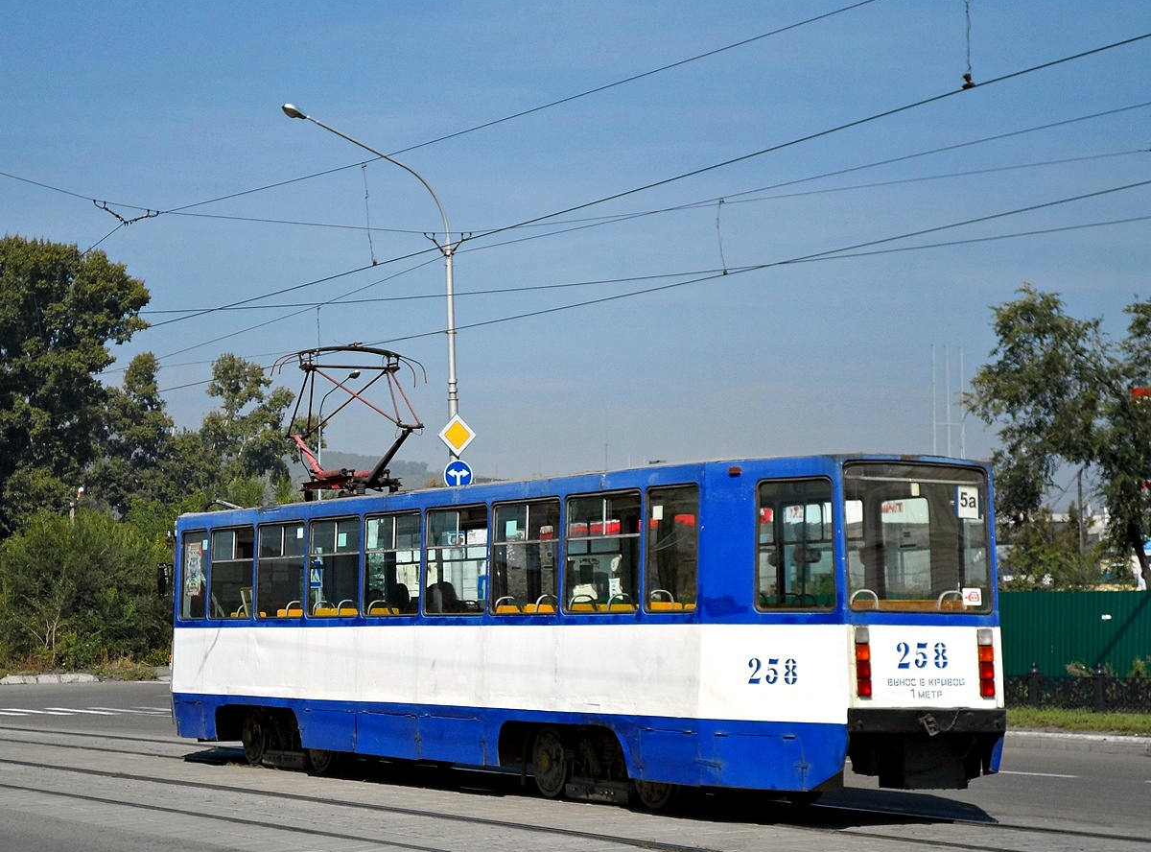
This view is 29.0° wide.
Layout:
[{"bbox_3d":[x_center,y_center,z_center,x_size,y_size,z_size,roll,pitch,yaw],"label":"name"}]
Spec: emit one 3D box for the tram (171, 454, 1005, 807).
[{"bbox_3d":[-0.935,2.406,25.026,2.600,3.180,14.500,5,-7,-34],"label":"tram"}]

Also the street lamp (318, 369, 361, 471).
[{"bbox_3d":[-8.801,3.786,82.028,2.100,11.800,0.400,-5,-8,43],"label":"street lamp"}]

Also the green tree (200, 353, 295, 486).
[{"bbox_3d":[-19.137,5.029,128.128,7.200,18.430,7.200,1,-6,0],"label":"green tree"}]

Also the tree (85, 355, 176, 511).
[{"bbox_3d":[-25.751,4.935,128.130,7.000,18.470,7.000,1,-6,0],"label":"tree"}]

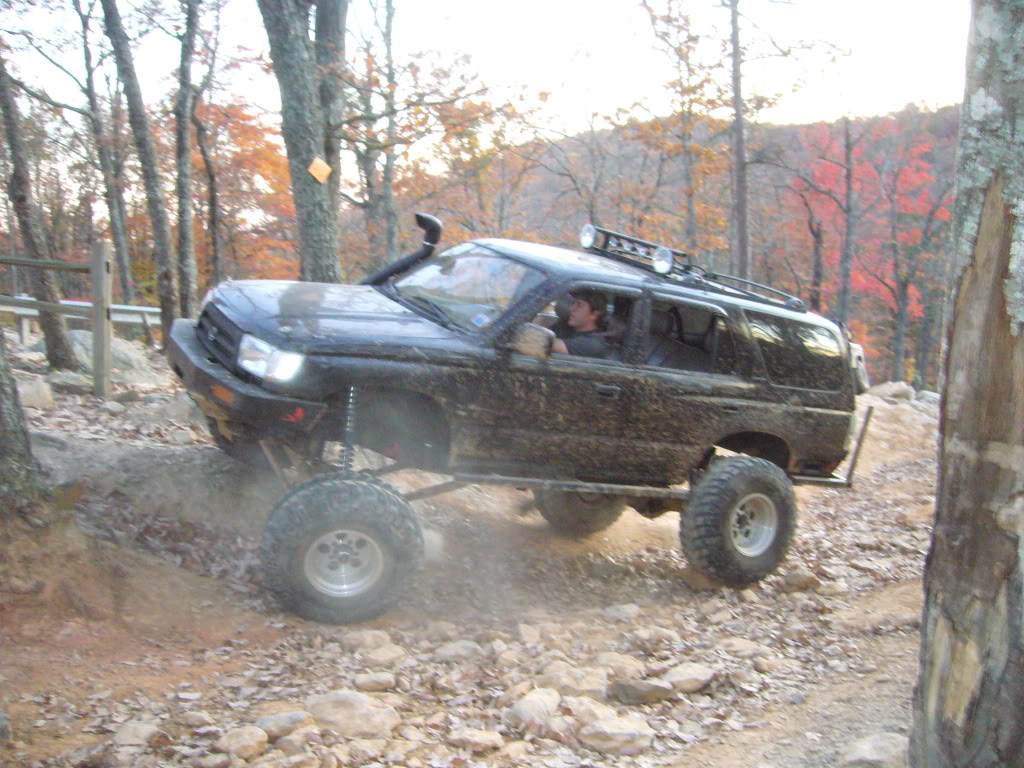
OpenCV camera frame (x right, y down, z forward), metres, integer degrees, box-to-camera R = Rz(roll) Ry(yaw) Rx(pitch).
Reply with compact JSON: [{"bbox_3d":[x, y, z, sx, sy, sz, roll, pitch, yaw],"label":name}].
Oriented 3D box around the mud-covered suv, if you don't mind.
[{"bbox_3d":[0.205,0.123,7.016,4.700,2.340,1.900,6,12,-31],"label":"mud-covered suv"}]

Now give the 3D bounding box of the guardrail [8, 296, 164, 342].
[{"bbox_3d":[-6.886,-1.034,16.600,2.600,0.720,0.280,5,3,-5],"label":"guardrail"}]

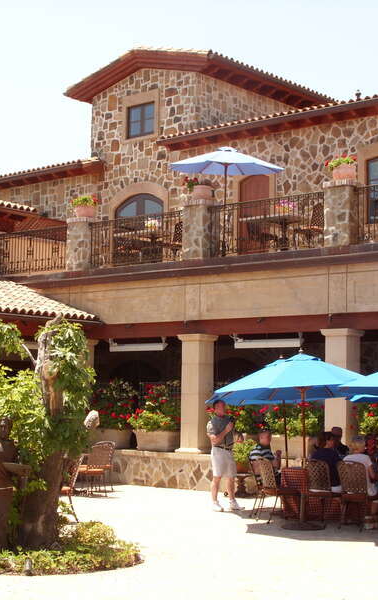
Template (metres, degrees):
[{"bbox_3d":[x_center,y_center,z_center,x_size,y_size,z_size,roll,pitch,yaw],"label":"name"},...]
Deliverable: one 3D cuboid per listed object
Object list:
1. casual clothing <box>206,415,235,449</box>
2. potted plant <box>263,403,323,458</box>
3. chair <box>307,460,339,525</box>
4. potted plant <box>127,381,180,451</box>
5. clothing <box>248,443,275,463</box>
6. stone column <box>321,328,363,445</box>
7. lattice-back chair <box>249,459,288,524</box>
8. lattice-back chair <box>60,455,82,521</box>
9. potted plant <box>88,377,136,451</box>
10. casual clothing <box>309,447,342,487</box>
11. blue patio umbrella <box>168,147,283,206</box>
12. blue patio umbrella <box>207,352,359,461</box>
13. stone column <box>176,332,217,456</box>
[{"bbox_3d":[0.508,2.120,20.868,0.500,0.550,0.320,3,-5,-24],"label":"casual clothing"},{"bbox_3d":[2.006,2.307,23.799,1.280,1.220,0.580,-4,-6,45],"label":"potted plant"},{"bbox_3d":[1.880,2.749,18.500,0.500,0.940,0.600,-3,-6,42],"label":"chair"},{"bbox_3d":[-0.618,2.434,27.100,1.250,1.400,0.900,-3,-6,42],"label":"potted plant"},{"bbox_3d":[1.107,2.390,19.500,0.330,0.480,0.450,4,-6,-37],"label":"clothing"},{"bbox_3d":[2.747,1.700,23.093,0.560,2.340,0.560,-4,-6,45],"label":"stone column"},{"bbox_3d":[1.211,2.786,19.000,0.600,0.930,0.520,4,-6,-37],"label":"lattice-back chair"},{"bbox_3d":[-1.784,2.687,18.400,0.620,0.940,0.520,2,-5,-10],"label":"lattice-back chair"},{"bbox_3d":[-1.473,2.439,27.234,1.280,1.400,0.580,-4,-6,45],"label":"potted plant"},{"bbox_3d":[1.972,2.416,18.700,0.470,0.580,0.330,-3,-6,42],"label":"casual clothing"},{"bbox_3d":[0.791,-2.005,27.300,2.420,2.500,2.420,1,-5,0],"label":"blue patio umbrella"},{"bbox_3d":[1.577,1.936,18.300,2.450,2.500,2.450,1,-5,0],"label":"blue patio umbrella"},{"bbox_3d":[0.153,1.895,26.400,0.600,2.400,0.600,-3,-6,42],"label":"stone column"}]

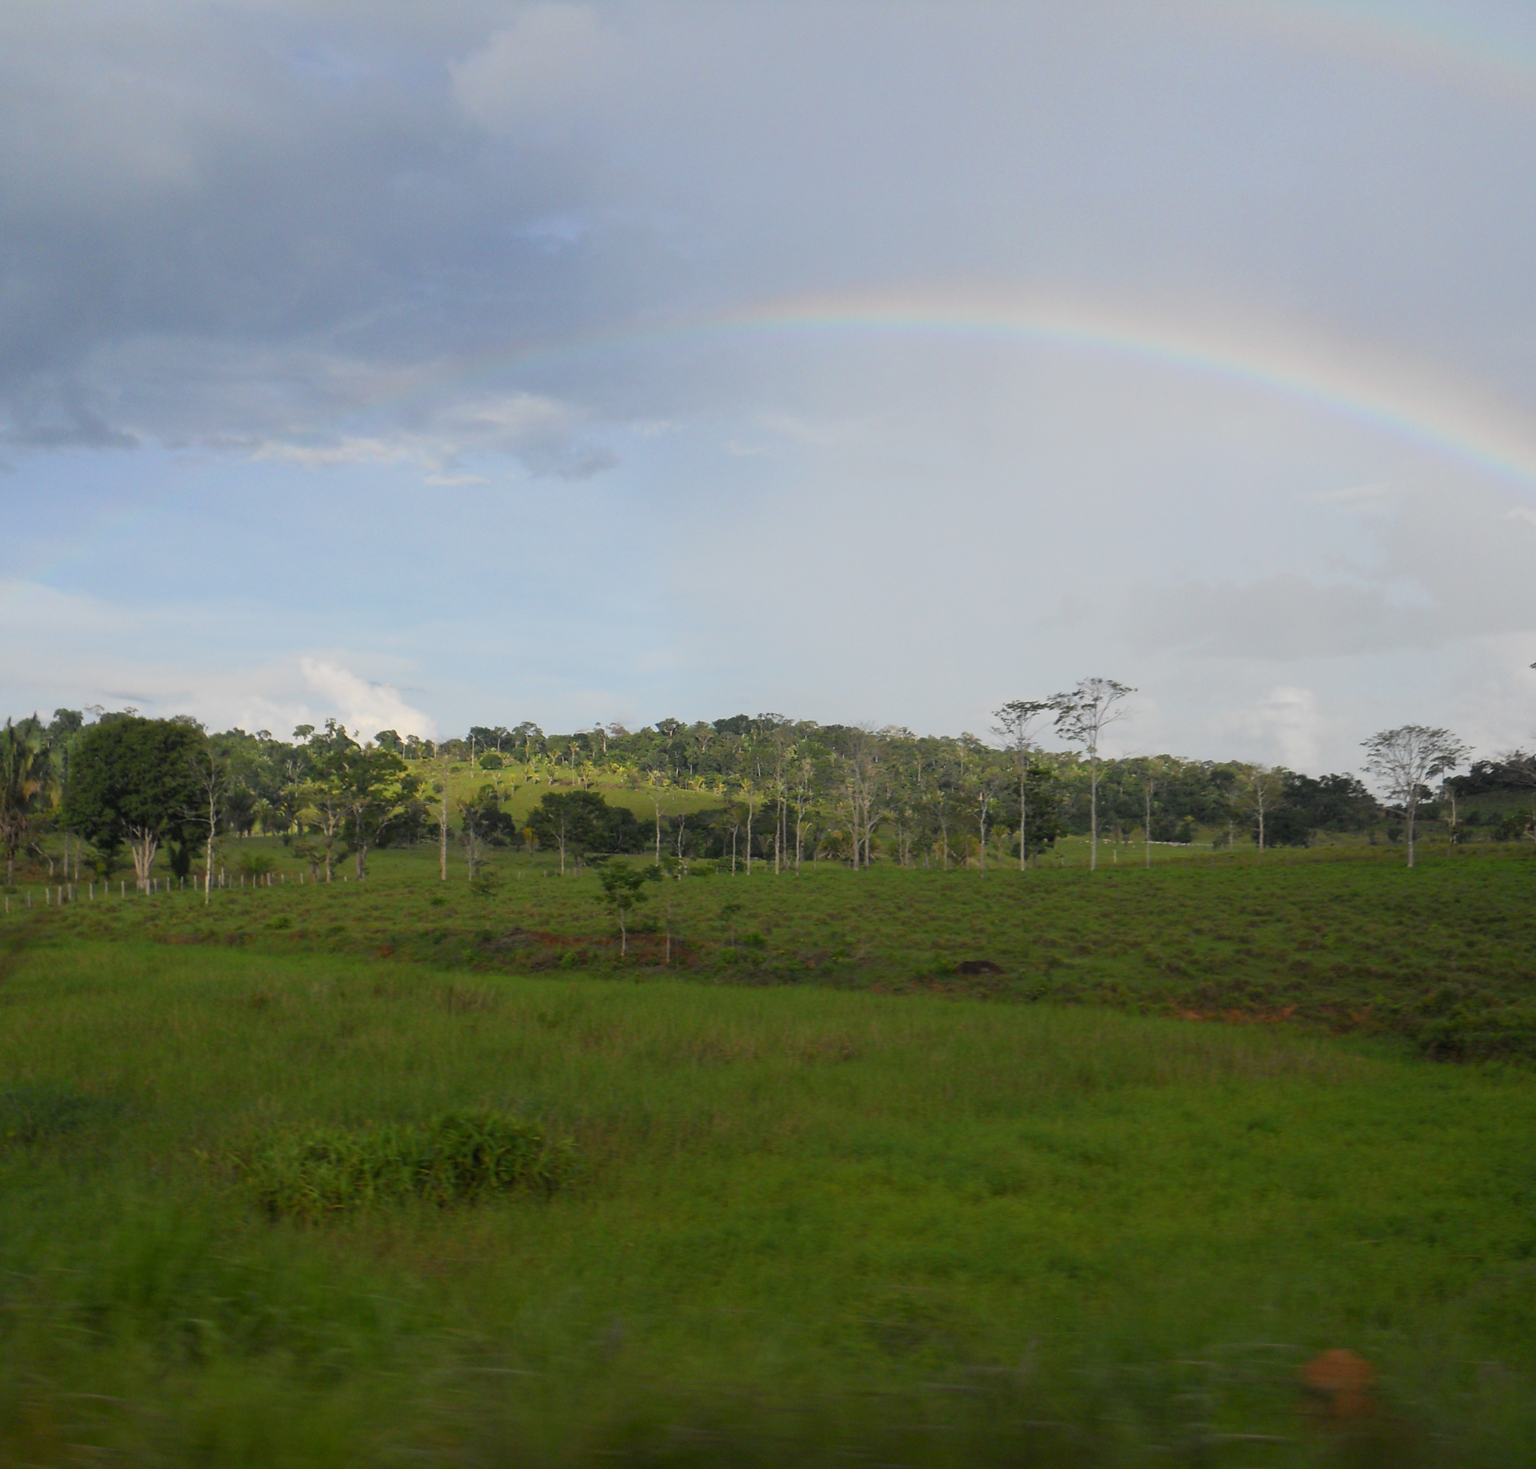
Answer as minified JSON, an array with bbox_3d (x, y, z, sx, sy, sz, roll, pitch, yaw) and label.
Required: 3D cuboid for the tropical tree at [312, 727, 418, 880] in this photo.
[{"bbox_3d":[-35.053,5.998,138.000,9.196,13.461,8.277,0,-3,0],"label":"tropical tree"}]

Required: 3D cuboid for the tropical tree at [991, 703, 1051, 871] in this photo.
[{"bbox_3d":[25.179,4.959,158.000,5.951,17.091,5.951,0,-3,0],"label":"tropical tree"}]

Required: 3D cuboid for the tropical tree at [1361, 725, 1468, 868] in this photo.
[{"bbox_3d":[56.312,5.398,138.000,9.330,12.528,8.863,0,-3,0],"label":"tropical tree"}]

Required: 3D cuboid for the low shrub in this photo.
[{"bbox_3d":[-4.973,5.866,21.500,4.500,1.150,1.900,0,-3,0],"label":"low shrub"}]

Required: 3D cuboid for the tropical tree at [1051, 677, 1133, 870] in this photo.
[{"bbox_3d":[32.274,3.891,158.000,8.240,19.227,7.828,0,-3,0],"label":"tropical tree"}]

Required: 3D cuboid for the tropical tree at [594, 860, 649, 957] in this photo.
[{"bbox_3d":[-6.088,7.235,66.000,2.295,4.080,2.295,0,-3,0],"label":"tropical tree"}]

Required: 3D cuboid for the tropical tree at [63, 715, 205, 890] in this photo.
[{"bbox_3d":[-51.180,5.501,128.000,11.497,14.093,11.497,0,-3,0],"label":"tropical tree"}]

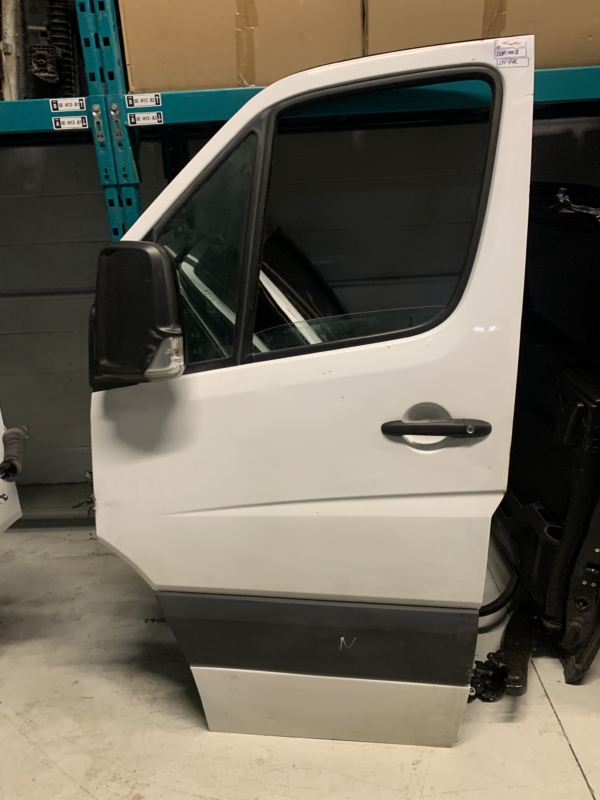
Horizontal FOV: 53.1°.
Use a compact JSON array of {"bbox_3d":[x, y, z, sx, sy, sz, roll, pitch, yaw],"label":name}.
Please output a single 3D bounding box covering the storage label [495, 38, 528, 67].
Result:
[{"bbox_3d":[0.415,-0.679,1.178,0.062,0.054,0.002,0,10,8],"label":"storage label"}]

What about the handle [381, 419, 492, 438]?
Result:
[{"bbox_3d":[0.298,0.062,1.316,0.236,0.038,0.053,0,14,8],"label":"handle"}]

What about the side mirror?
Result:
[{"bbox_3d":[-0.339,-0.174,1.255,0.180,0.290,0.160,-3,14,-4],"label":"side mirror"}]

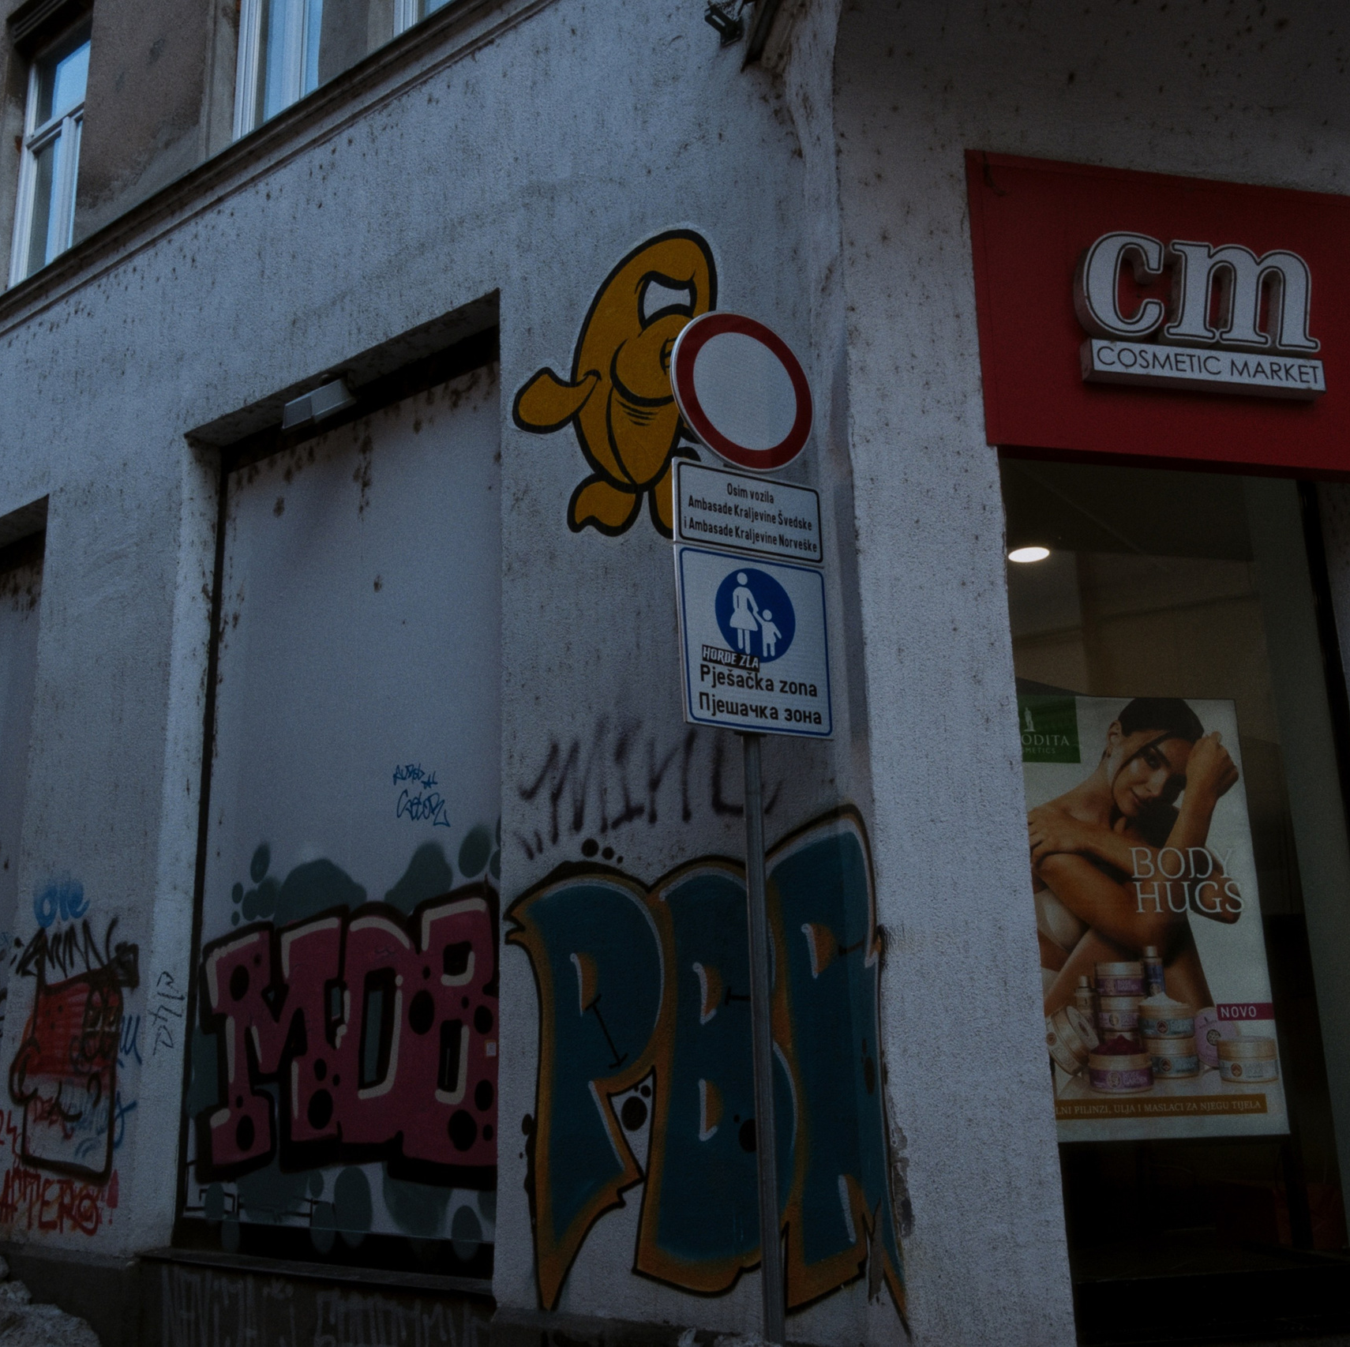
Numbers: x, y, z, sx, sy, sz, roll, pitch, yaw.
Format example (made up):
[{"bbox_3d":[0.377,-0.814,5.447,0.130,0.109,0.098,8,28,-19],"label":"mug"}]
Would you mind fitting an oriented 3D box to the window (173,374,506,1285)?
[{"bbox_3d":[-1.619,0.613,6.621,2.450,4.250,0.200,-12,-18,36],"label":"window"}]

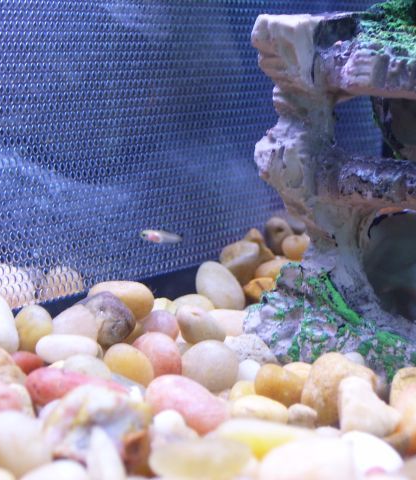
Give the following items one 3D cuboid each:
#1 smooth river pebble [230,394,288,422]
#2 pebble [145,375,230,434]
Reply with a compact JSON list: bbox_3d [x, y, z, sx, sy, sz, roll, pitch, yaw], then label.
[{"bbox_3d":[0.014,0.047,0.362,0.017,0.009,0.012,4,11,9],"label":"smooth river pebble"},{"bbox_3d":[-0.006,0.046,0.362,0.027,0.012,0.015,22,17,15],"label":"pebble"}]

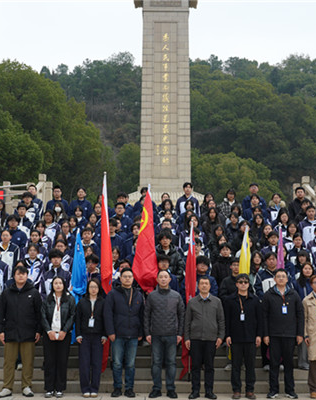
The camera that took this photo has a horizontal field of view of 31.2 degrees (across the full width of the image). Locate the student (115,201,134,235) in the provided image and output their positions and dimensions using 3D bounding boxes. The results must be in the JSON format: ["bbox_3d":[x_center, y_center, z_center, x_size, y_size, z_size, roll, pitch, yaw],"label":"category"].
[{"bbox_3d":[-0.738,0.928,11.331,0.510,1.760,0.300,0,-8,-1],"label":"student"}]

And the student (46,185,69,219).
[{"bbox_3d":[-2.192,0.575,12.358,0.500,1.780,0.300,1,-9,-4],"label":"student"}]

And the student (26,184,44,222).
[{"bbox_3d":[-2.694,0.565,12.309,0.500,1.787,0.300,0,-9,-2],"label":"student"}]

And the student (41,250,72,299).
[{"bbox_3d":[-1.618,1.677,8.954,0.510,1.770,0.330,0,-8,-3],"label":"student"}]

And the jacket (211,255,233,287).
[{"bbox_3d":[1.151,1.249,9.603,0.530,0.700,0.310,-1,-8,4],"label":"jacket"}]

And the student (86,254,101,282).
[{"bbox_3d":[-1.044,1.730,8.906,0.470,1.740,0.290,0,-8,-2],"label":"student"}]

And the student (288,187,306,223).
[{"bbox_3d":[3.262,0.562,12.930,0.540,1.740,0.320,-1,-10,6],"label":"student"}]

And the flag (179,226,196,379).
[{"bbox_3d":[0.484,1.572,8.844,0.290,2.413,0.220,0,-10,2],"label":"flag"}]

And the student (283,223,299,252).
[{"bbox_3d":[2.545,1.244,10.570,0.450,1.640,0.290,-1,-8,5],"label":"student"}]

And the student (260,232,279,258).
[{"bbox_3d":[2.025,1.420,10.031,0.520,1.710,0.310,-1,-8,6],"label":"student"}]

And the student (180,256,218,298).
[{"bbox_3d":[0.708,1.786,9.030,0.570,1.740,0.320,0,-10,2],"label":"student"}]

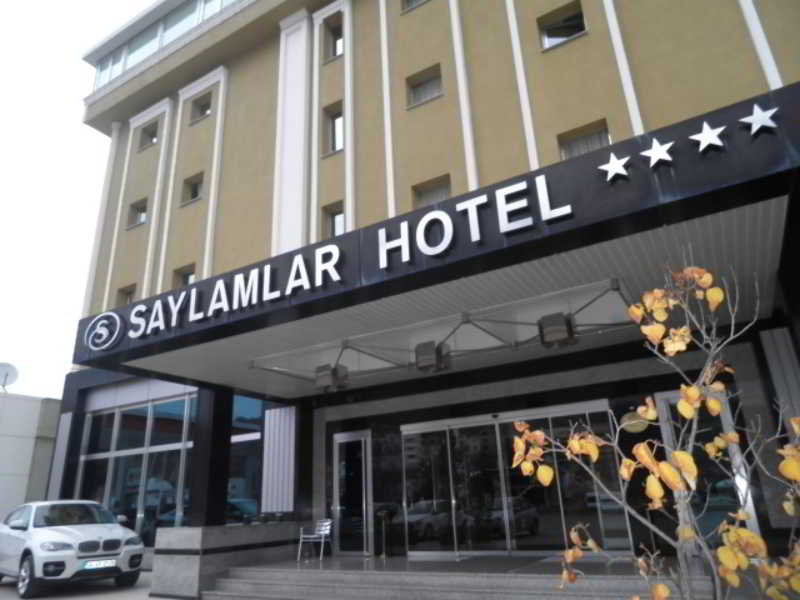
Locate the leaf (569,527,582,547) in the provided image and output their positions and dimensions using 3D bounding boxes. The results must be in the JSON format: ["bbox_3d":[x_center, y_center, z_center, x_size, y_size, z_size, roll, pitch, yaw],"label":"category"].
[{"bbox_3d":[0.664,0.895,2.100,0.052,0.075,0.035,-8,-21,14],"label":"leaf"}]

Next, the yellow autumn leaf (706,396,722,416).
[{"bbox_3d":[1.191,0.403,2.100,0.058,0.075,0.035,-13,-23,27],"label":"yellow autumn leaf"}]

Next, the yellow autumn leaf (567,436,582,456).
[{"bbox_3d":[0.661,0.555,2.100,0.058,0.073,0.040,-8,-21,15],"label":"yellow autumn leaf"}]

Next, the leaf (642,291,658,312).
[{"bbox_3d":[0.881,0.002,1.950,0.056,0.070,0.030,-12,-23,24],"label":"leaf"}]

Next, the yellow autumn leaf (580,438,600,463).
[{"bbox_3d":[0.721,0.570,2.100,0.072,0.085,0.040,-9,-21,17],"label":"yellow autumn leaf"}]

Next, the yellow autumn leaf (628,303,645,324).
[{"bbox_3d":[0.831,0.048,1.950,0.056,0.077,0.030,-12,-22,22],"label":"yellow autumn leaf"}]

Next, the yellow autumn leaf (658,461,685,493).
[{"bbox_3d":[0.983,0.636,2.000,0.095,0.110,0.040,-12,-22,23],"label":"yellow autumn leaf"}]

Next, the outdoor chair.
[{"bbox_3d":[-1.728,5.070,11.731,0.570,0.750,0.560,-14,-23,28],"label":"outdoor chair"}]

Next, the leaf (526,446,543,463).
[{"bbox_3d":[0.473,0.543,1.950,0.056,0.056,0.030,-7,-21,12],"label":"leaf"}]

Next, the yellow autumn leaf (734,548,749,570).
[{"bbox_3d":[1.139,0.866,1.850,0.047,0.073,0.030,-13,-23,26],"label":"yellow autumn leaf"}]

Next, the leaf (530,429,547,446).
[{"bbox_3d":[0.487,0.483,1.950,0.056,0.063,0.030,-7,-21,12],"label":"leaf"}]

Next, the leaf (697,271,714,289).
[{"bbox_3d":[1.074,-0.072,1.950,0.063,0.063,0.030,-14,-24,28],"label":"leaf"}]

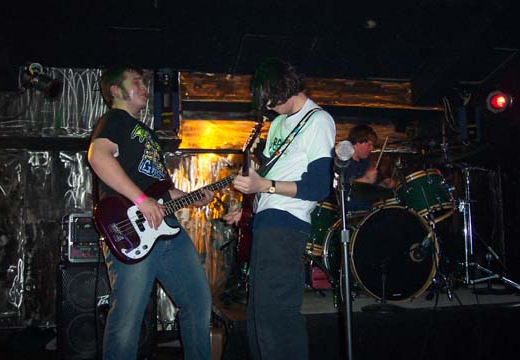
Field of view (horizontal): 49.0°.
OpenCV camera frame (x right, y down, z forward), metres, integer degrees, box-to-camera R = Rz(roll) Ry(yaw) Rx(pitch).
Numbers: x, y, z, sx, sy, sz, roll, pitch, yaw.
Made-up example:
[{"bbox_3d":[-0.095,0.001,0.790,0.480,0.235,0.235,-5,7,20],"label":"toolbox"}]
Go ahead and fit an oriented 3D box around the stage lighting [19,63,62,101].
[{"bbox_3d":[-1.530,-0.690,4.000,0.240,0.200,0.170,16,4,19],"label":"stage lighting"}]

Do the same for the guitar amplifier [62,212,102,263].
[{"bbox_3d":[-1.040,0.372,3.880,0.530,0.317,0.420,1,-1,-18],"label":"guitar amplifier"}]

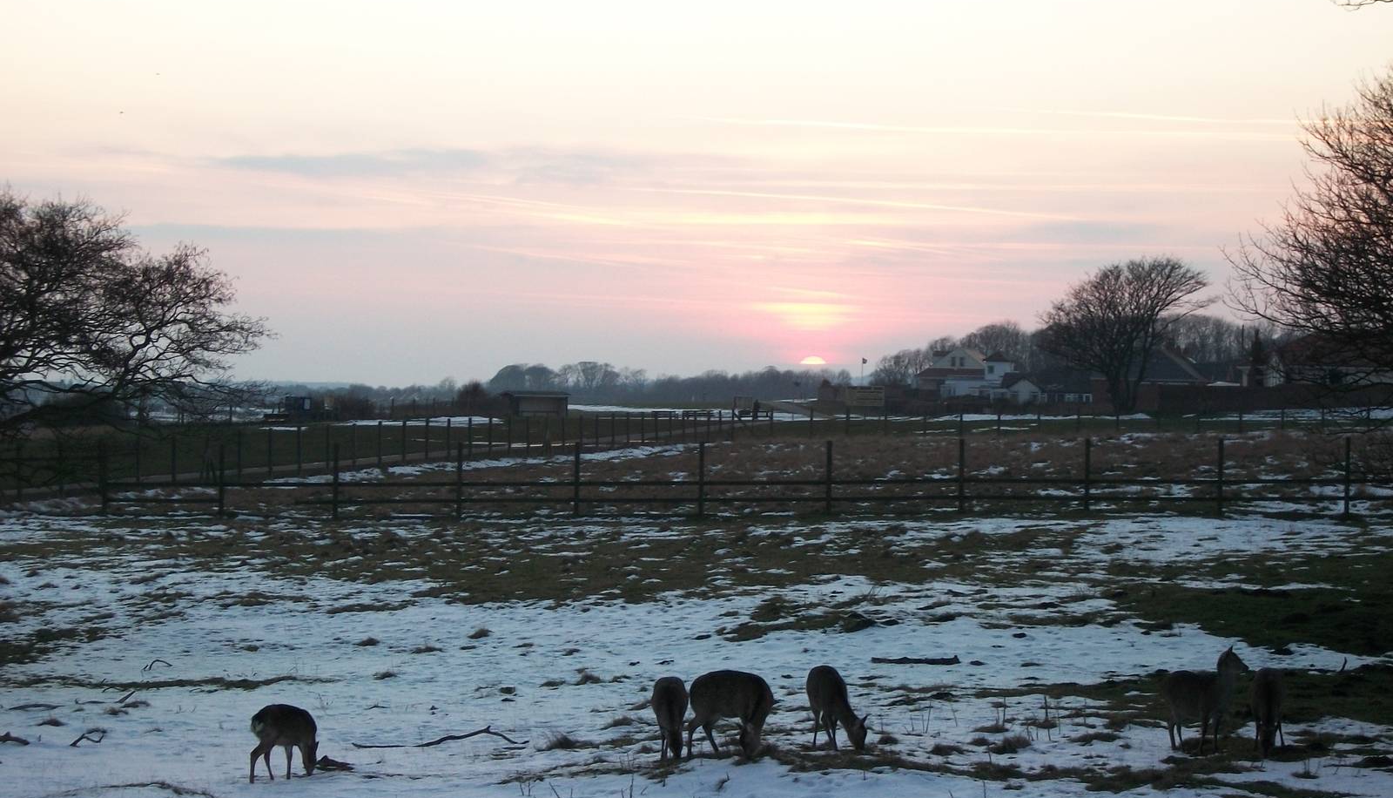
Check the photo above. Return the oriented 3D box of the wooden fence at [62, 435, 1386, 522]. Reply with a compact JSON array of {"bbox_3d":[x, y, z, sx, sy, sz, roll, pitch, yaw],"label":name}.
[{"bbox_3d":[0.243,1.947,78.000,34.000,2.050,0.200,0,0,9],"label":"wooden fence"}]

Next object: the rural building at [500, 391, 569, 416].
[{"bbox_3d":[-14.345,0.425,275.000,5.600,2.300,2.800,0,0,-23],"label":"rural building"}]

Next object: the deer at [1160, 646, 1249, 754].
[{"bbox_3d":[4.588,2.710,28.000,0.380,0.970,1.000,0,0,-40],"label":"deer"}]

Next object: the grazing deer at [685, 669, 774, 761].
[{"bbox_3d":[0.287,2.767,27.200,1.050,0.800,0.400,0,0,44],"label":"grazing deer"}]

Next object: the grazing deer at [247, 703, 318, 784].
[{"bbox_3d":[-3.503,2.918,26.300,0.850,0.660,0.300,0,0,-40],"label":"grazing deer"}]

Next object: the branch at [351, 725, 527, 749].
[{"bbox_3d":[-2.337,3.075,28.200,1.600,0.180,0.400,0,0,0],"label":"branch"}]

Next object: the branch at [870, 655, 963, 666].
[{"bbox_3d":[2.574,3.060,36.300,1.060,0.110,0.160,0,0,0],"label":"branch"}]

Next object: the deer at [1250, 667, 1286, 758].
[{"bbox_3d":[5.121,2.803,27.800,0.350,0.800,1.050,0,0,2],"label":"deer"}]

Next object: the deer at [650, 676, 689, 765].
[{"bbox_3d":[-0.242,2.804,27.100,0.350,0.790,1.050,0,0,-6],"label":"deer"}]

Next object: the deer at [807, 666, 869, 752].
[{"bbox_3d":[1.250,2.755,27.700,0.420,0.760,1.000,0,0,-27],"label":"deer"}]

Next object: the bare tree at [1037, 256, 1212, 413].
[{"bbox_3d":[34.993,-5.214,255.000,14.200,12.800,13.000,0,0,0],"label":"bare tree"}]

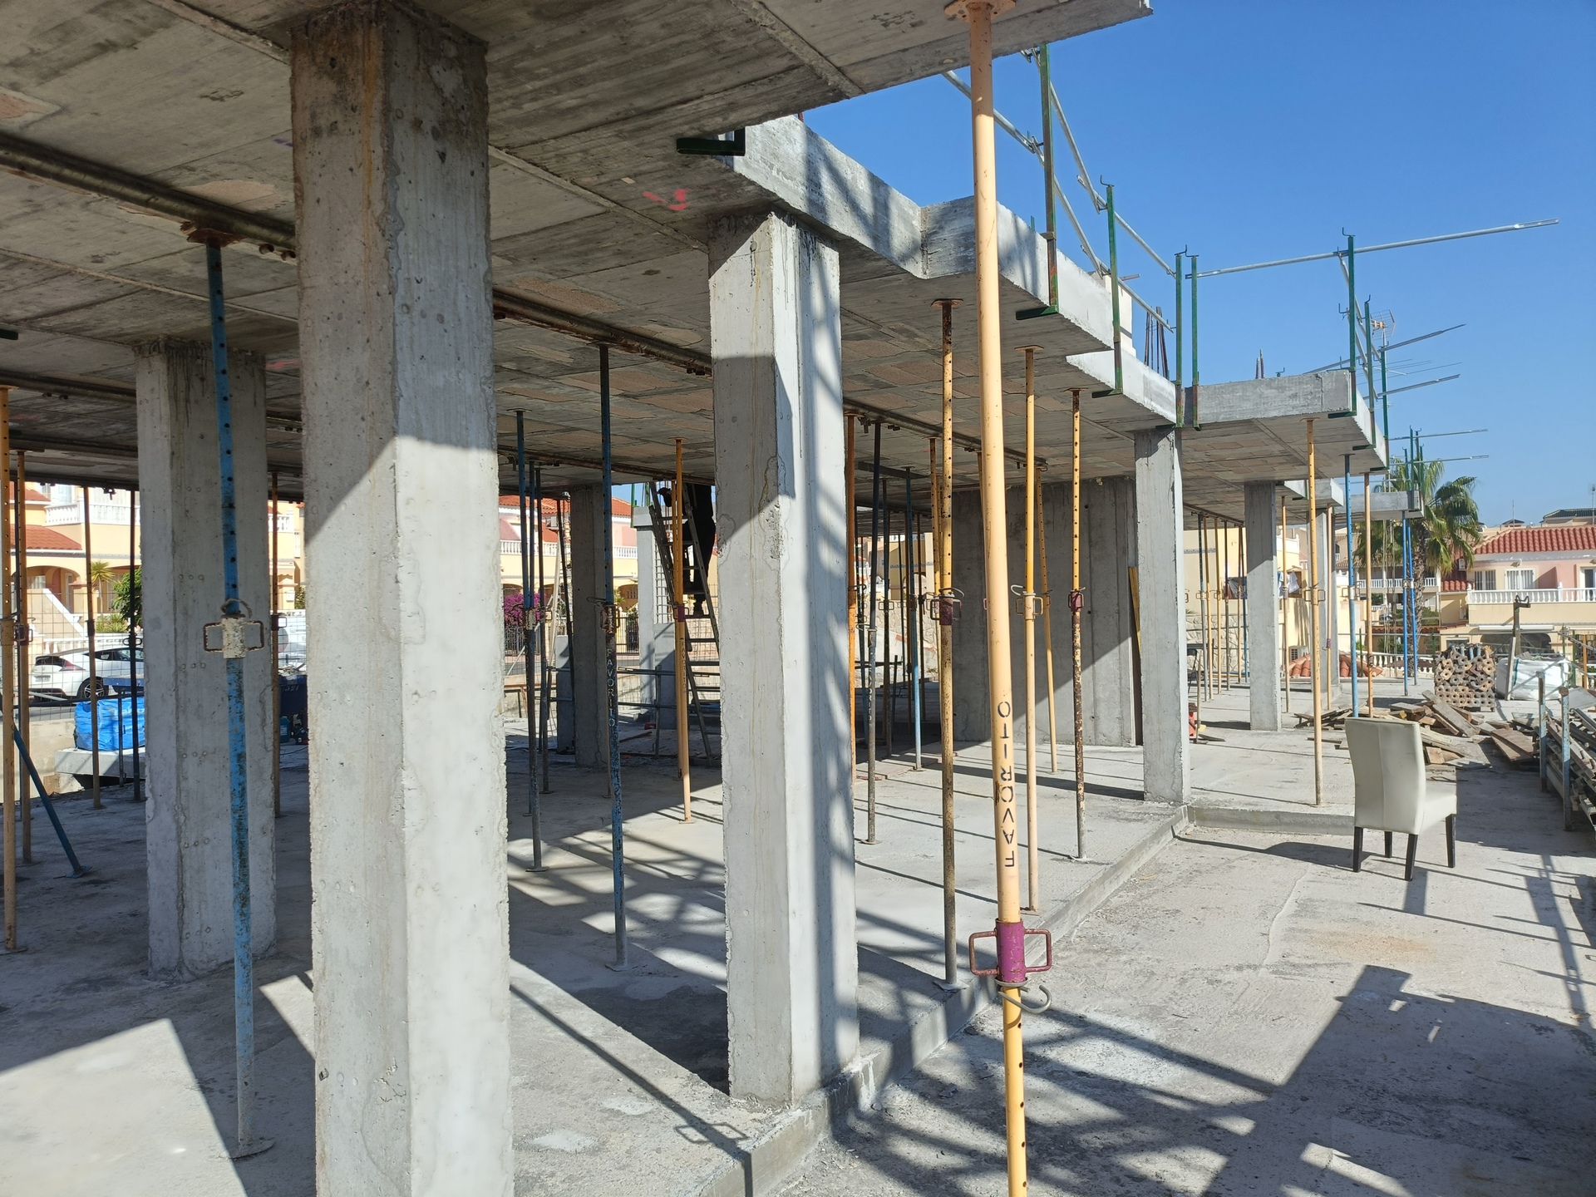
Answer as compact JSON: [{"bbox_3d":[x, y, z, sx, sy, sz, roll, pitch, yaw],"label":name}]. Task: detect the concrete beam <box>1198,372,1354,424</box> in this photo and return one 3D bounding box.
[{"bbox_3d":[3.526,-1.469,8.548,1.086,0.295,0.300,-2,0,30],"label":"concrete beam"}]

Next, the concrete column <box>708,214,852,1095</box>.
[{"bbox_3d":[-0.039,0.198,4.112,0.248,2.983,0.491,-2,0,29],"label":"concrete column"}]

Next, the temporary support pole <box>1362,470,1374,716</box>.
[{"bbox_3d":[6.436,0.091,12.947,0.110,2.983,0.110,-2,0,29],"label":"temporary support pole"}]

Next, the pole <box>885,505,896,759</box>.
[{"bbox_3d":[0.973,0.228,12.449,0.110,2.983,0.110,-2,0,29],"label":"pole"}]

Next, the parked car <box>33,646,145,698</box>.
[{"bbox_3d":[-17.934,1.969,30.998,1.800,1.500,4.350,-2,0,29],"label":"parked car"}]

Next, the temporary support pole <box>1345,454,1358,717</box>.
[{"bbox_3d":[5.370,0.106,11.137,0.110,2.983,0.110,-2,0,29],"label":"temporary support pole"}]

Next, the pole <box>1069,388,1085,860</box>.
[{"bbox_3d":[1.741,0.163,7.153,0.060,2.896,0.060,0,1,30],"label":"pole"}]

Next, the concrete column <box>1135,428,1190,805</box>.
[{"bbox_3d":[2.884,0.144,9.106,0.292,2.895,0.283,-2,0,30],"label":"concrete column"}]

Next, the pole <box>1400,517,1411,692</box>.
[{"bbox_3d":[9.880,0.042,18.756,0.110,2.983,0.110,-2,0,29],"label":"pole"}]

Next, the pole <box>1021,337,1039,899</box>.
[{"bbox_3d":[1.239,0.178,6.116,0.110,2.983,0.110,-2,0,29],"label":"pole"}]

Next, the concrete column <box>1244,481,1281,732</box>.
[{"bbox_3d":[5.505,0.102,13.639,0.295,2.895,0.298,-2,0,30],"label":"concrete column"}]

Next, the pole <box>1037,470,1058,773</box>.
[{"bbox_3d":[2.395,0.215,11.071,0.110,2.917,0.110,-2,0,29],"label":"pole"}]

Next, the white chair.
[{"bbox_3d":[3.798,1.235,7.292,0.580,0.969,0.450,-1,0,-40],"label":"white chair"}]

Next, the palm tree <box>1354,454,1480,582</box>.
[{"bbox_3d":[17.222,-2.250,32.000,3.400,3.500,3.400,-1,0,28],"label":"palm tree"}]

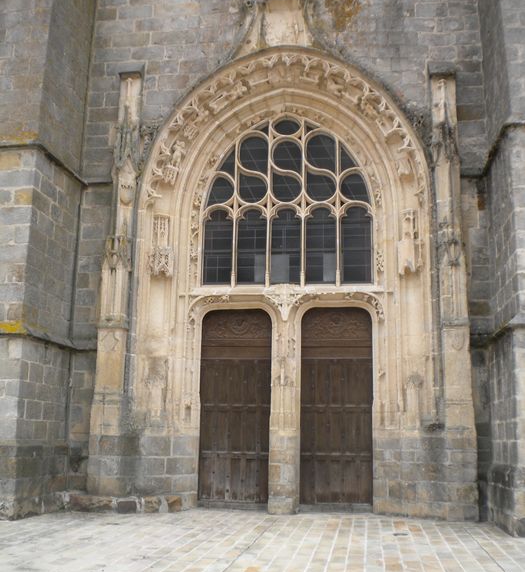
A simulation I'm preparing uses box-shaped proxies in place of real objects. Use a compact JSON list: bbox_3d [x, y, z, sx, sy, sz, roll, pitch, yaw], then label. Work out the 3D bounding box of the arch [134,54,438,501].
[{"bbox_3d":[0.434,-0.317,14.382,5.950,9.450,1.050,0,-11,6],"label":"arch"}]

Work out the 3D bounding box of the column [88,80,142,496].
[{"bbox_3d":[-2.925,-0.231,14.465,0.620,8.700,0.500,0,-11,6],"label":"column"}]

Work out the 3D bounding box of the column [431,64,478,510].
[{"bbox_3d":[3.655,-0.090,13.737,0.580,8.850,0.500,0,-11,6],"label":"column"}]

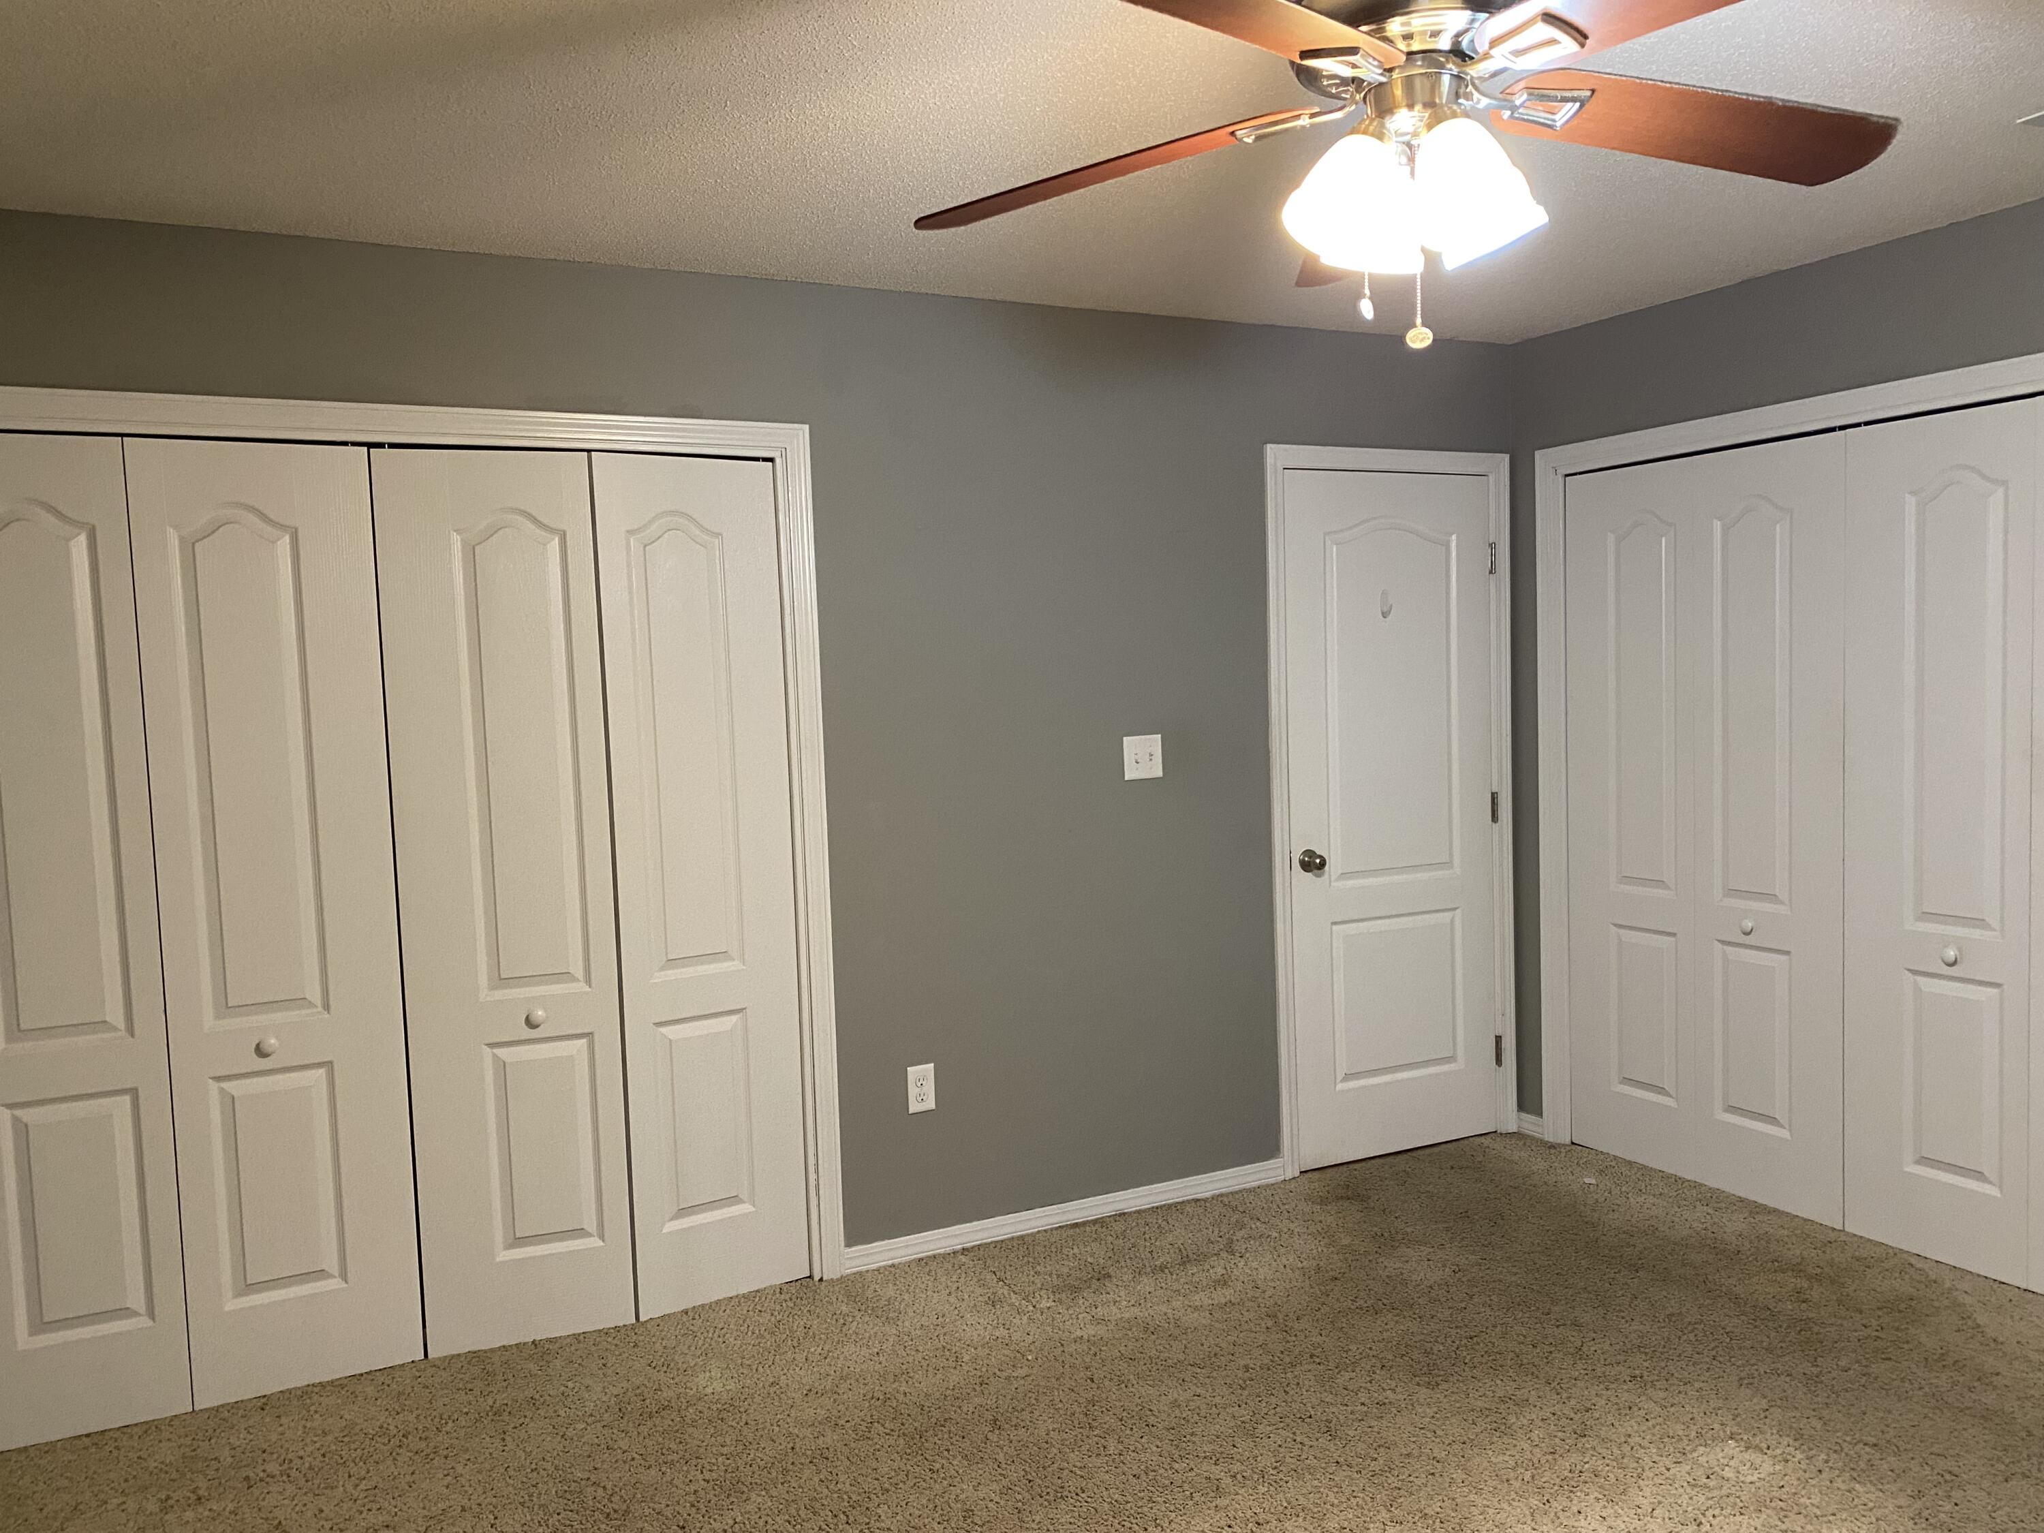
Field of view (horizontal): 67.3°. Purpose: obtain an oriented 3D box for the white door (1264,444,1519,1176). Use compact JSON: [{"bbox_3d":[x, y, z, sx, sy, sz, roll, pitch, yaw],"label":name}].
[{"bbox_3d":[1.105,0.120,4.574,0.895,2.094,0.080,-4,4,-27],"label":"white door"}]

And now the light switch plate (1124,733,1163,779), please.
[{"bbox_3d":[0.329,-0.023,4.135,0.119,0.114,0.018,-4,4,-27],"label":"light switch plate"}]

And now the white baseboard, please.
[{"bbox_3d":[0.159,1.193,4.103,1.339,0.068,0.020,-4,4,-27],"label":"white baseboard"}]

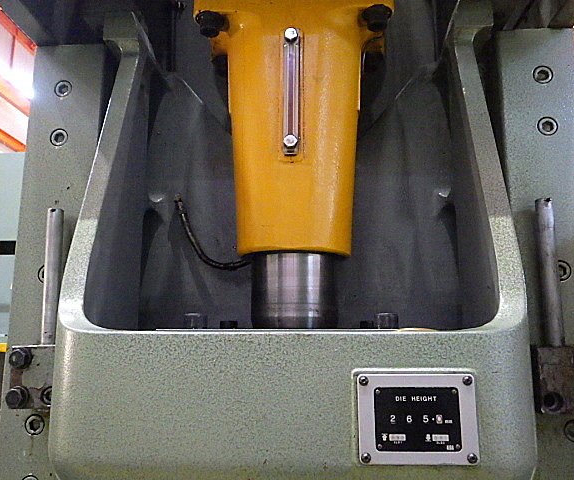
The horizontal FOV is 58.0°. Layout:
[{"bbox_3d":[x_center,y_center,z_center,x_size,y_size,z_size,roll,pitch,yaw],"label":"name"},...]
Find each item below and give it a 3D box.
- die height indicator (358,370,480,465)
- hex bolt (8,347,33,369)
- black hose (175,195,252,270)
[{"bbox_3d":[0.145,0.199,0.575,0.132,0.095,0.006,0,-10,1],"label":"die height indicator"},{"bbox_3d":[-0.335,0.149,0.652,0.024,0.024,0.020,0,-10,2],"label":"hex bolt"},{"bbox_3d":[-0.116,-0.012,0.808,0.112,0.112,0.050,-1,-10,3],"label":"black hose"}]

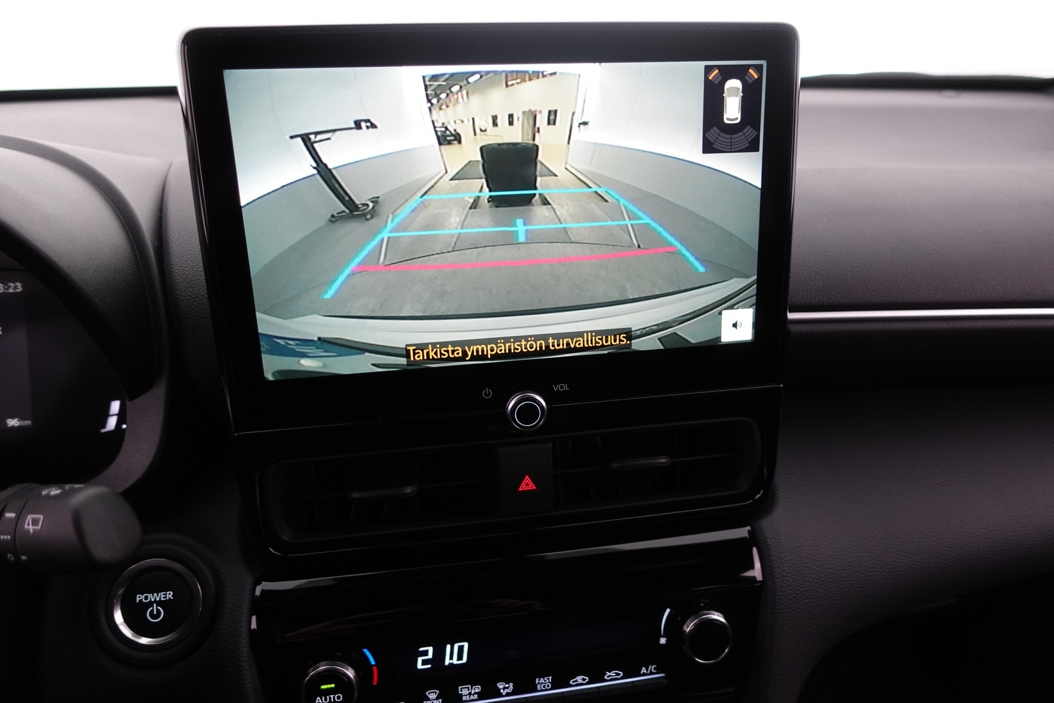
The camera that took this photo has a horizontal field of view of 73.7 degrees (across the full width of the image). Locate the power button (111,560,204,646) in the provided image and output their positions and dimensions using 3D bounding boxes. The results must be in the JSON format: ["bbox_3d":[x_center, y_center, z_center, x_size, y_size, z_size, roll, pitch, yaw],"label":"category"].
[{"bbox_3d":[-0.174,0.118,0.330,0.042,0.042,0.012,-4,-5,-8],"label":"power button"}]

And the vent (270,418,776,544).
[{"bbox_3d":[-0.002,0.059,0.358,0.247,0.046,0.028,-4,15,-8],"label":"vent"}]

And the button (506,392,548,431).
[{"bbox_3d":[0.000,0.028,0.333,0.021,0.021,0.011,-4,15,-8],"label":"button"}]

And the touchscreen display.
[{"bbox_3d":[-0.005,-0.060,0.320,0.234,0.132,0.013,-4,15,-8],"label":"touchscreen display"}]

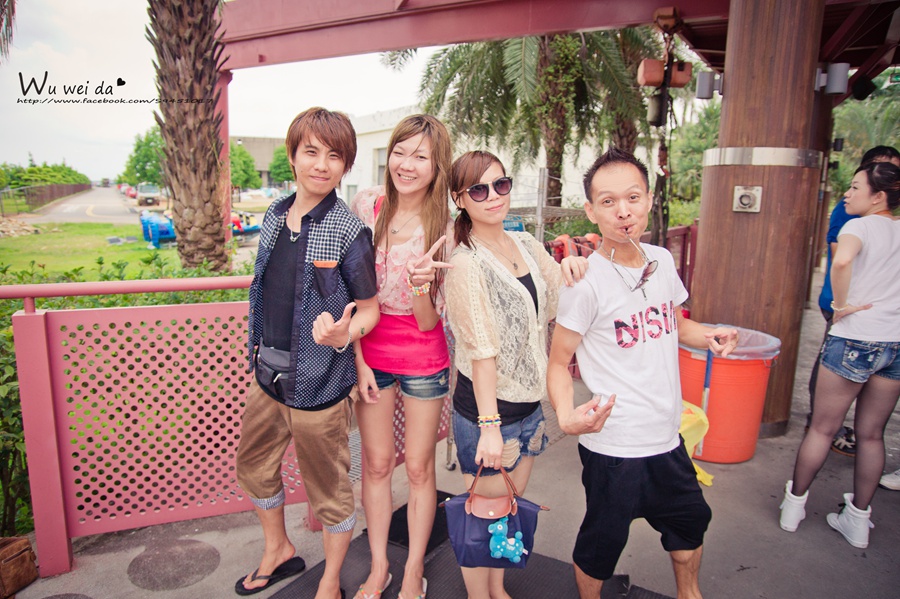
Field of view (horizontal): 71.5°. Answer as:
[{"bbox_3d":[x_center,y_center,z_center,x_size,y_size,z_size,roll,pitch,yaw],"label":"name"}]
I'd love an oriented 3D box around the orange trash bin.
[{"bbox_3d":[1.482,0.525,3.582,0.660,0.640,0.660,1,10,0],"label":"orange trash bin"}]

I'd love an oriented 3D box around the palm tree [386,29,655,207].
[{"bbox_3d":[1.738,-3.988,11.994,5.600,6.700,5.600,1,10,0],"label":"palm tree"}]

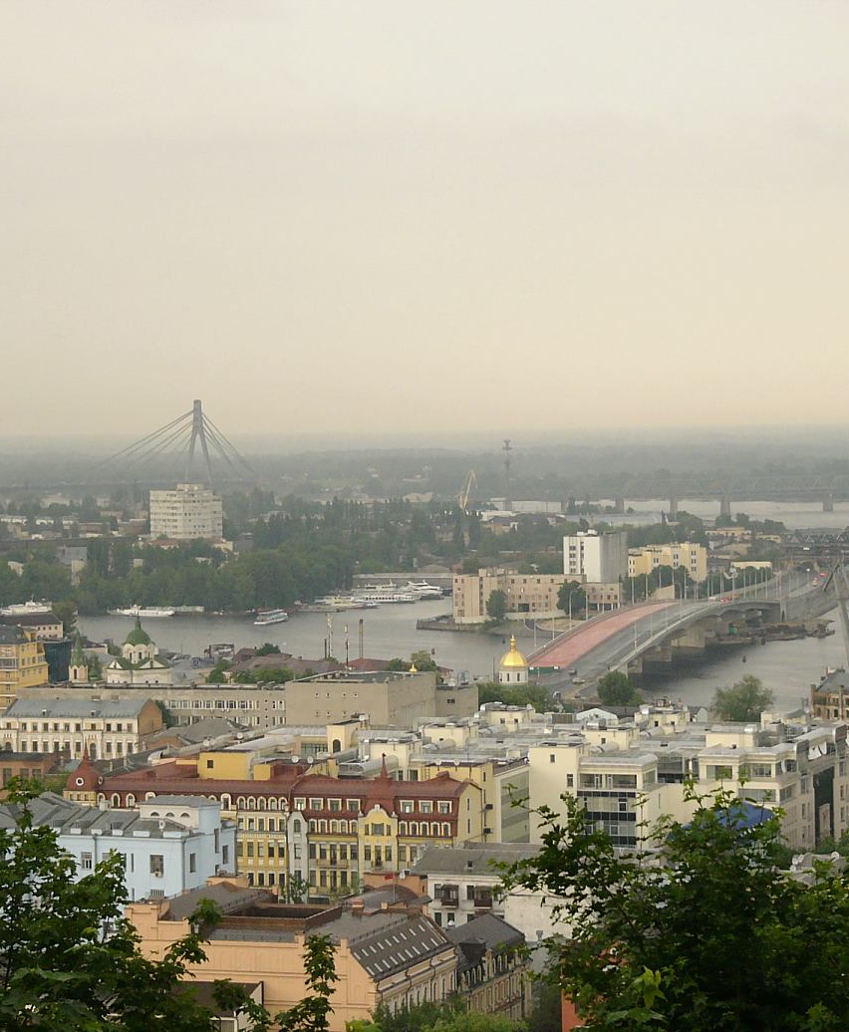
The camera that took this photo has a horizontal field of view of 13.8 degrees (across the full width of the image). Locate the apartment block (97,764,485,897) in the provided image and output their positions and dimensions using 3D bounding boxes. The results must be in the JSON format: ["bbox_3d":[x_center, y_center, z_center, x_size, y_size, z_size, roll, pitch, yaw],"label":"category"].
[{"bbox_3d":[-19.300,46.070,502.490,55.500,20.500,12.500,0,2,21],"label":"apartment block"}]

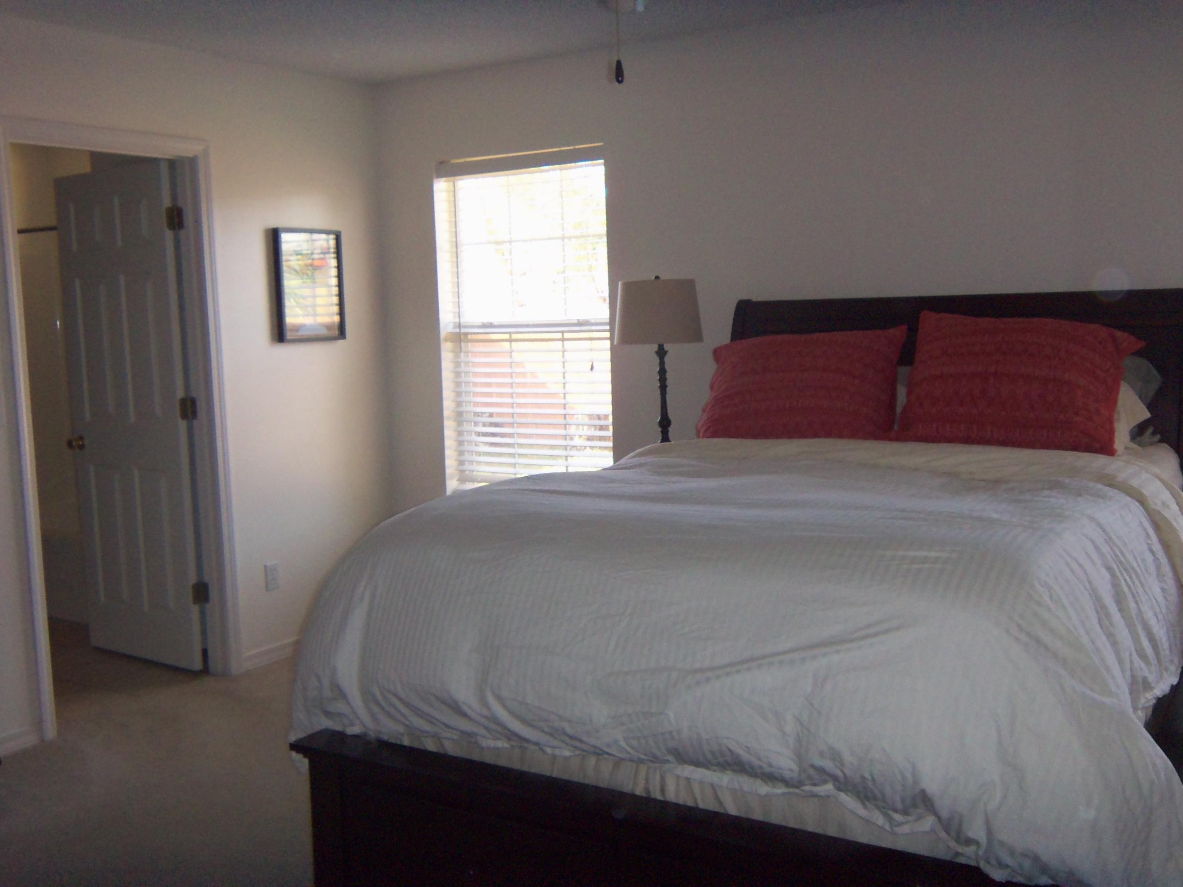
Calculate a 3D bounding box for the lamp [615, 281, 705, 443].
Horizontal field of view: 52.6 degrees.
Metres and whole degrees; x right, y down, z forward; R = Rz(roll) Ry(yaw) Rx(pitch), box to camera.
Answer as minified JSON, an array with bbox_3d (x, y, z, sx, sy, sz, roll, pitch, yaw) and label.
[{"bbox_3d":[0.256,-0.247,4.473,0.382,0.750,0.382,-2,7,0],"label":"lamp"}]

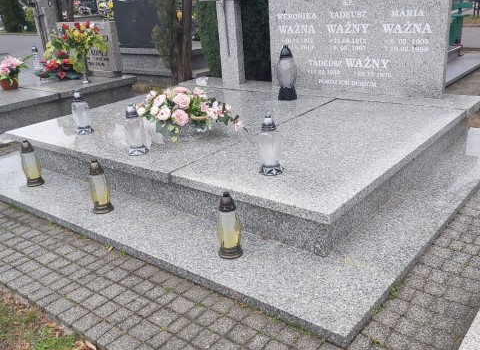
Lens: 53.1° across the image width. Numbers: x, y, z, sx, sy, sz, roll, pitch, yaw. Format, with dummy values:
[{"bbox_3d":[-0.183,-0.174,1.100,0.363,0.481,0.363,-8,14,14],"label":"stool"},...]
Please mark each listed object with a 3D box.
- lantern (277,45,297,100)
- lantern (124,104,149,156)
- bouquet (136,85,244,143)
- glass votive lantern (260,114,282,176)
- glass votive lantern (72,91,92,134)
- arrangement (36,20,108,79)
[{"bbox_3d":[0.422,-0.926,4.334,0.165,0.466,0.165,-4,21,2],"label":"lantern"},{"bbox_3d":[-0.686,-0.300,3.147,0.134,0.326,0.134,13,27,37],"label":"lantern"},{"bbox_3d":[-0.379,-0.477,3.546,0.776,0.320,0.407,13,27,37],"label":"bouquet"},{"bbox_3d":[0.166,-0.168,2.635,0.131,0.322,0.131,-4,21,2],"label":"glass votive lantern"},{"bbox_3d":[-1.231,-0.483,3.733,0.131,0.323,0.131,13,27,37],"label":"glass votive lantern"},{"bbox_3d":[-2.062,-1.528,5.872,0.737,0.718,0.446,13,27,37],"label":"arrangement"}]

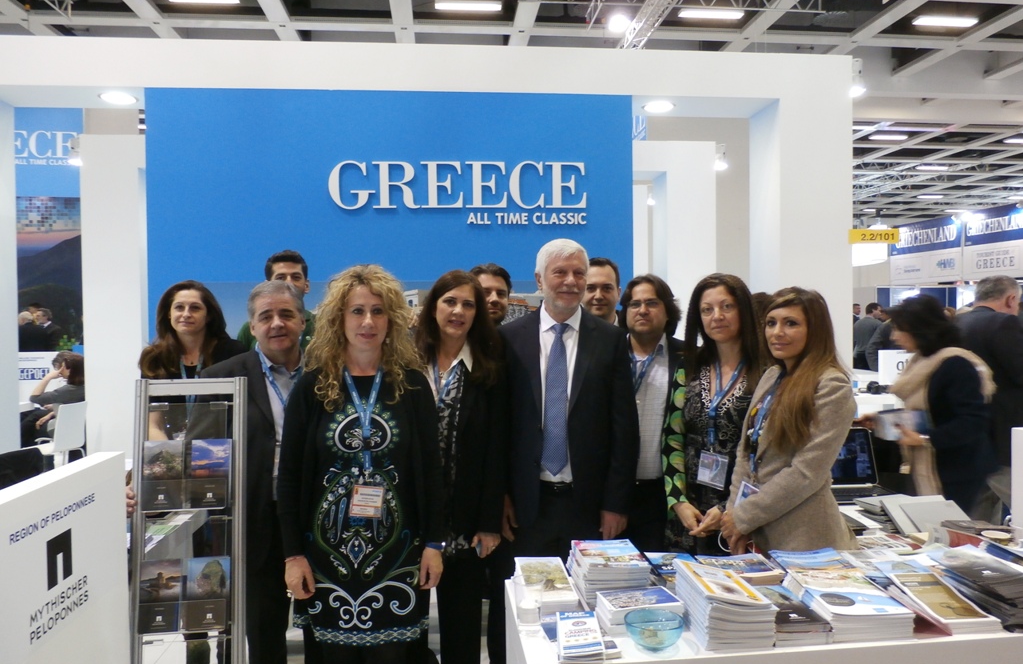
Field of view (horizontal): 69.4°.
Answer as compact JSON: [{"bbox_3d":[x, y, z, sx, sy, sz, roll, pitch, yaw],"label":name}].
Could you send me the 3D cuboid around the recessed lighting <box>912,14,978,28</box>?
[{"bbox_3d":[10.054,-7.193,17.122,1.480,0.090,0.360,-1,1,-6],"label":"recessed lighting"}]

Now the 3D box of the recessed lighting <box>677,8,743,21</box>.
[{"bbox_3d":[4.456,-7.110,16.552,1.480,0.090,0.360,-1,1,-6],"label":"recessed lighting"}]

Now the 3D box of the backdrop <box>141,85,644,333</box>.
[{"bbox_3d":[-0.526,0.186,3.543,2.250,2.620,0.100,-1,1,-6],"label":"backdrop"}]

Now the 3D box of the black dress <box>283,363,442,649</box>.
[{"bbox_3d":[-0.476,0.553,2.330,0.500,0.880,0.300,-1,1,-9],"label":"black dress"}]

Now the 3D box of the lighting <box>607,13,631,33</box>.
[{"bbox_3d":[1.708,-4.924,11.798,0.300,0.300,0.300,0,1,12],"label":"lighting"}]

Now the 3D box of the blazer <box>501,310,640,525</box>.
[{"bbox_3d":[0.194,0.302,2.520,0.490,0.770,0.290,0,1,12],"label":"blazer"}]

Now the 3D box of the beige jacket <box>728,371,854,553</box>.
[{"bbox_3d":[0.928,0.439,2.450,0.340,0.660,0.430,-2,2,-40],"label":"beige jacket"}]

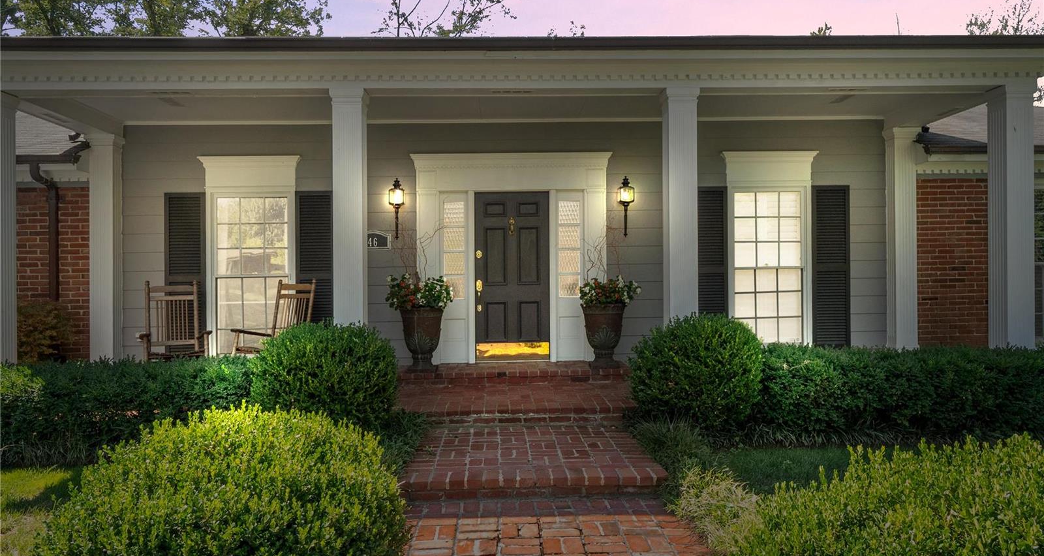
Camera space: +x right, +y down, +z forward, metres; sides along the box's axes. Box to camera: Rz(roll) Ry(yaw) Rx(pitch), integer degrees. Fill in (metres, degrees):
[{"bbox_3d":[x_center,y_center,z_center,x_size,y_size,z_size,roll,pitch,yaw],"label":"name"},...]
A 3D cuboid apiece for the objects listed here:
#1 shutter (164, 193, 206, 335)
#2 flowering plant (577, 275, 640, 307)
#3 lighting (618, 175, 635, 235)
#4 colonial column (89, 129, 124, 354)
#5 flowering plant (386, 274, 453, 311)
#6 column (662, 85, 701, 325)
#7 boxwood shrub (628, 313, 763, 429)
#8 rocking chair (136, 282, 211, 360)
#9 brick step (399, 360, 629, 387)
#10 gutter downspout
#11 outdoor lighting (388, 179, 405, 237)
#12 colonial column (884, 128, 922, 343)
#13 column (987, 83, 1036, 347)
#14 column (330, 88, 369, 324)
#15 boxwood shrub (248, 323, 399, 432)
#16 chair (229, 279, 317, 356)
[{"bbox_3d":[-3.820,-0.018,7.890,0.460,1.900,0.045,-1,0,-3],"label":"shutter"},{"bbox_3d":[0.971,0.141,7.740,0.660,0.350,0.580,-1,0,-3],"label":"flowering plant"},{"bbox_3d":[1.202,-0.823,8.030,0.200,0.700,0.240,-1,0,-3],"label":"lighting"},{"bbox_3d":[-4.723,-0.204,7.911,0.300,2.856,0.260,-1,0,-3],"label":"colonial column"},{"bbox_3d":[-1.124,0.157,7.640,0.700,0.390,0.600,-1,0,-3],"label":"flowering plant"},{"bbox_3d":[1.492,-0.308,6.561,0.300,2.921,0.300,-1,0,-3],"label":"column"},{"bbox_3d":[1.443,0.820,5.767,1.129,1.032,1.106,-1,0,-3],"label":"boxwood shrub"},{"bbox_3d":[-3.490,0.610,7.050,0.660,1.140,0.820,0,0,-23],"label":"rocking chair"},{"bbox_3d":[-0.087,1.108,7.911,2.531,0.130,0.580,-1,0,-3],"label":"brick step"},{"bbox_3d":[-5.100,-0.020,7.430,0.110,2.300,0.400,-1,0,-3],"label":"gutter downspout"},{"bbox_3d":[-1.449,-0.802,8.026,0.195,0.701,0.240,-1,0,-3],"label":"outdoor lighting"},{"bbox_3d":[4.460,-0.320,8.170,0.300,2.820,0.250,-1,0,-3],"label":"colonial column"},{"bbox_3d":[4.708,-0.343,6.702,0.300,2.921,0.300,-1,0,-3],"label":"column"},{"bbox_3d":[-1.512,-0.230,6.127,0.300,2.800,0.300,-1,0,-3],"label":"column"},{"bbox_3d":[-1.579,0.863,5.534,1.173,1.012,1.150,-1,0,-3],"label":"boxwood shrub"},{"bbox_3d":[-2.651,0.620,7.389,0.680,1.160,0.860,-1,0,45],"label":"chair"}]

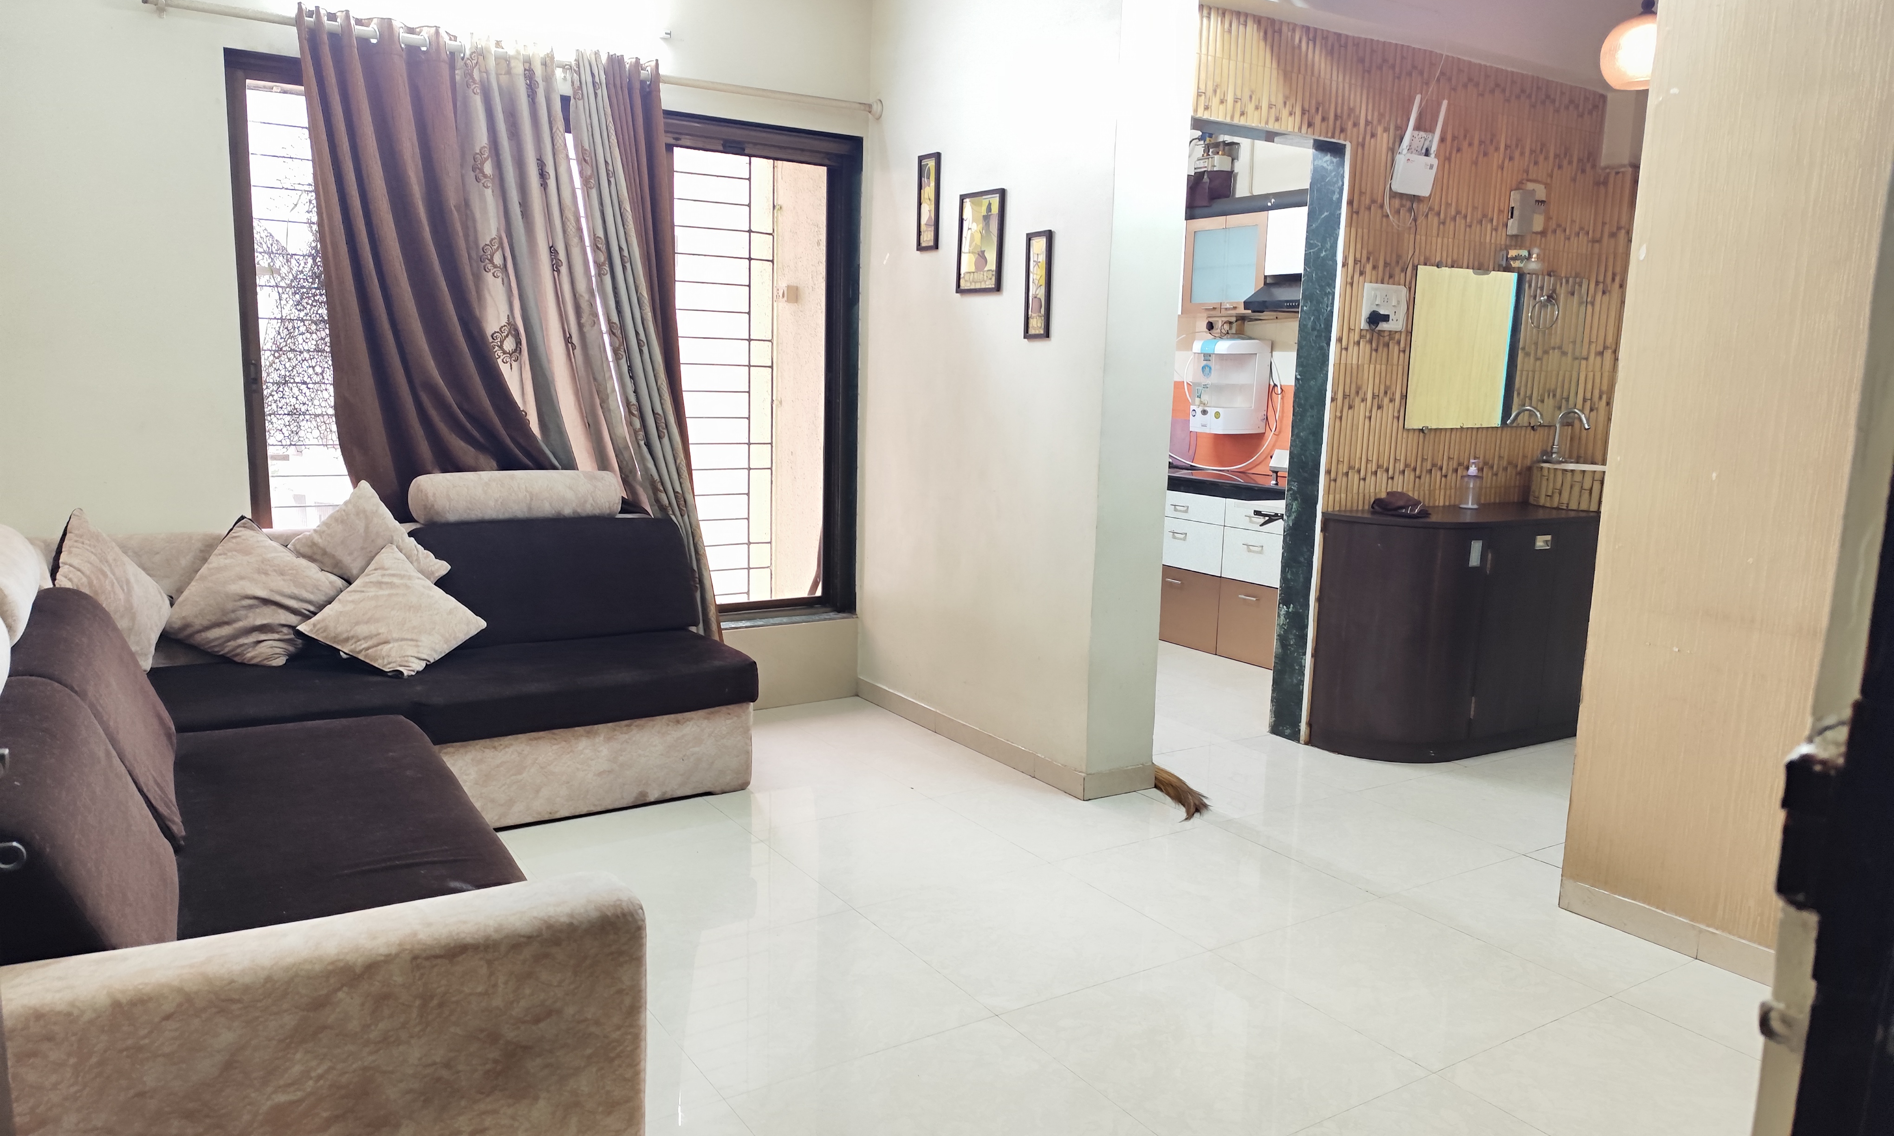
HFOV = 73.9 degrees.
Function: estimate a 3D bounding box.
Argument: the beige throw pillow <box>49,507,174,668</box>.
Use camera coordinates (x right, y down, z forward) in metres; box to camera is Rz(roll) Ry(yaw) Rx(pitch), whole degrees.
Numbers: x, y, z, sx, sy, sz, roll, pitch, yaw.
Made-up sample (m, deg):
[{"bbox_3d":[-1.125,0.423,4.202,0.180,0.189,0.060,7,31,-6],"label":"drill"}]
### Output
[{"bbox_3d":[-2.117,0.124,3.199,0.130,0.400,0.400,-16,50,-5],"label":"beige throw pillow"}]

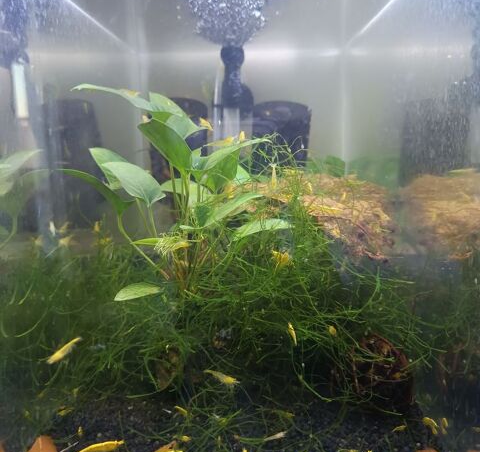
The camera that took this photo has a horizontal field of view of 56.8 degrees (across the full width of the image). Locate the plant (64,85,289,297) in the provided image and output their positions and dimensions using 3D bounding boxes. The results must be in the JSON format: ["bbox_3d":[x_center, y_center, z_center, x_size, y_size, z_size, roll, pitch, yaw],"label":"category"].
[{"bbox_3d":[-0.034,-0.016,0.250,0.125,0.120,0.105,0,10,2],"label":"plant"}]

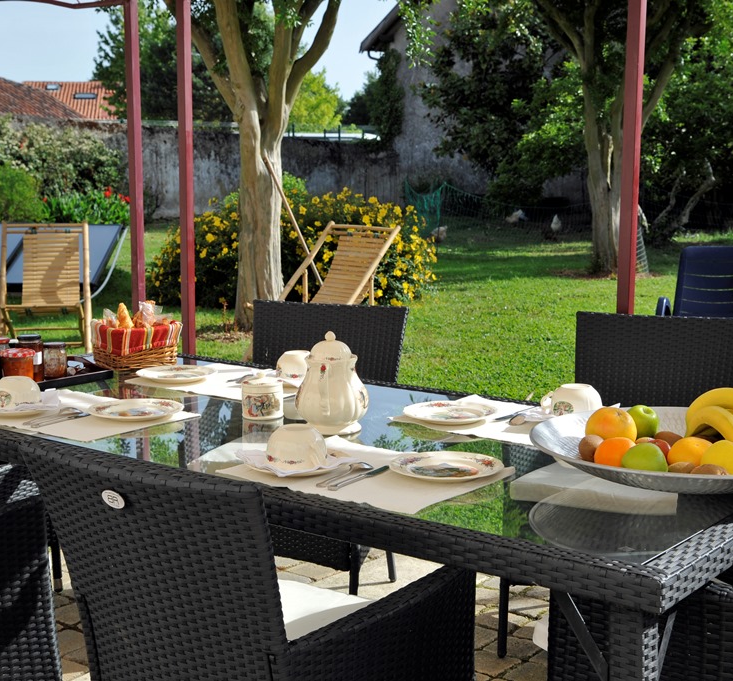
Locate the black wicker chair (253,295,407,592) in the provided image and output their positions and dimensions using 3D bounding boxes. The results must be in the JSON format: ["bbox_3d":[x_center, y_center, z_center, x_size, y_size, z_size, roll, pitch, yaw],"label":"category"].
[{"bbox_3d":[-0.254,0.350,3.777,0.615,0.860,0.640,4,9,24],"label":"black wicker chair"}]

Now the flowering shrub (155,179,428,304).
[{"bbox_3d":[-0.739,-1.032,12.380,2.820,1.130,2.000,0,8,0],"label":"flowering shrub"}]

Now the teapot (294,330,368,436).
[{"bbox_3d":[-0.074,0.087,2.695,0.160,0.212,0.235,1,8,5],"label":"teapot"}]

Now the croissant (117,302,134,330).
[{"bbox_3d":[-0.681,-0.037,3.535,0.055,0.125,0.060,-6,10,-37],"label":"croissant"}]

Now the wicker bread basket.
[{"bbox_3d":[-0.661,0.004,3.595,0.185,0.118,0.215,-6,10,-37],"label":"wicker bread basket"}]

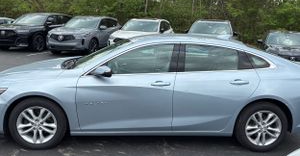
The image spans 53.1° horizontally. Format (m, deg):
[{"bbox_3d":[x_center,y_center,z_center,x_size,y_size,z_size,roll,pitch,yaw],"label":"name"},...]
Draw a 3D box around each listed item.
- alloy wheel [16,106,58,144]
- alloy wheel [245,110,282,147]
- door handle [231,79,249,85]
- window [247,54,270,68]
[{"bbox_3d":[-1.369,0.560,3.713,0.470,0.470,0.180,2,11,-4],"label":"alloy wheel"},{"bbox_3d":[1.451,0.634,3.921,0.470,0.470,0.180,2,11,-4],"label":"alloy wheel"},{"bbox_3d":[1.103,0.057,3.690,0.235,0.050,0.050,2,11,-4],"label":"door handle"},{"bbox_3d":[1.377,-0.213,3.808,0.300,0.190,0.050,0,-16,-10],"label":"window"}]

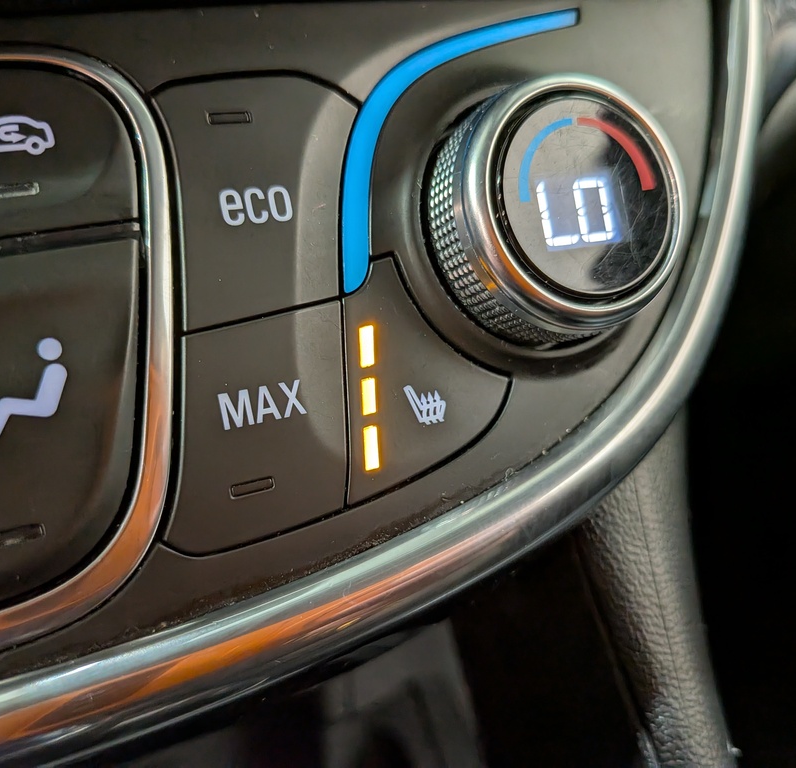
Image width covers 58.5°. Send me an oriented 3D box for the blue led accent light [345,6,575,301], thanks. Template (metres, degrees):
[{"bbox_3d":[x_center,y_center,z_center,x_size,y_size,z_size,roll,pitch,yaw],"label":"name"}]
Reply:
[{"bbox_3d":[0.012,-0.039,0.113,0.050,0.045,0.006,-9,0,-22],"label":"blue led accent light"}]

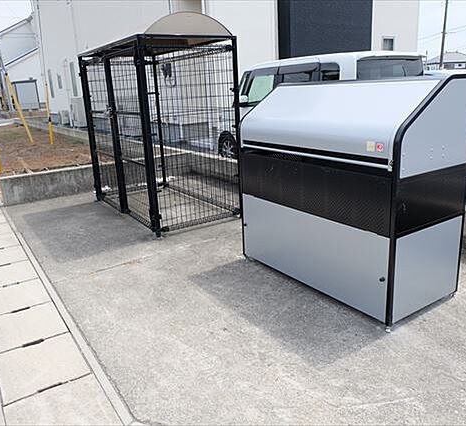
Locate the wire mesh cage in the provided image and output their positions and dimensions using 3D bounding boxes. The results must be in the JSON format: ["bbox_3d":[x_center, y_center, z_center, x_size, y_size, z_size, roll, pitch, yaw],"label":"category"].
[{"bbox_3d":[-0.929,-0.974,5.124,1.023,1.887,2.046,-13,18,-31],"label":"wire mesh cage"}]

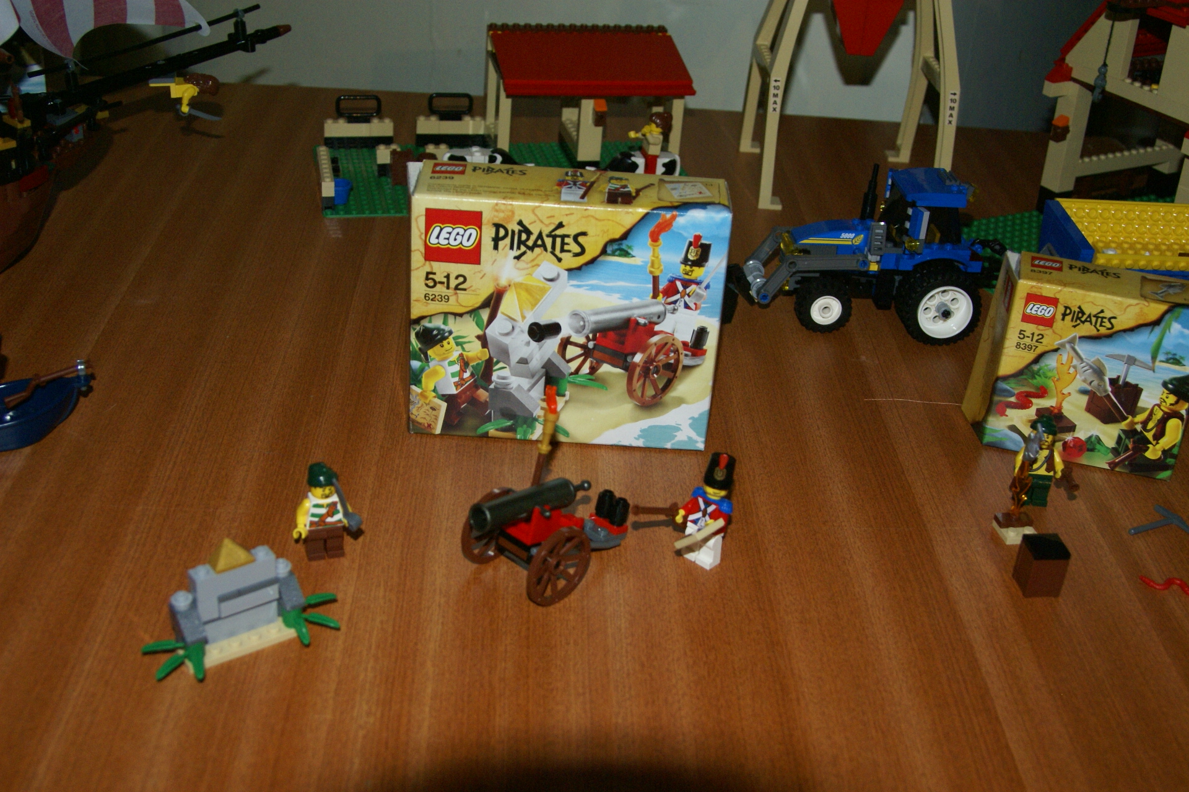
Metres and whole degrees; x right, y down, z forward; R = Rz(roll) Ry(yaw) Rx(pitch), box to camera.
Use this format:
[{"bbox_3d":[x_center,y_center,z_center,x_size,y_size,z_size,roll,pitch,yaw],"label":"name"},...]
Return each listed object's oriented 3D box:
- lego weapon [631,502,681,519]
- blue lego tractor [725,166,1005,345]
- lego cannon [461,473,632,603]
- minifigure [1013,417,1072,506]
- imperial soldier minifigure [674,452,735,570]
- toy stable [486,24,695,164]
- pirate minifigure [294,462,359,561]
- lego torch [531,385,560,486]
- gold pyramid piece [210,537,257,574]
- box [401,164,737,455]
[{"bbox_3d":[0.027,0.049,0.571,0.004,0.008,0.037,29,12,36],"label":"lego weapon"},{"bbox_3d":[0.153,-0.093,0.793,0.170,0.092,0.084,1,30,-5],"label":"blue lego tractor"},{"bbox_3d":[-0.020,0.051,0.563,0.042,0.048,0.083,27,37,34],"label":"lego cannon"},{"bbox_3d":[0.206,0.030,0.633,0.027,0.044,0.017,5,30,1],"label":"minifigure"},{"bbox_3d":[0.046,0.047,0.574,0.025,0.052,0.020,27,37,34],"label":"imperial soldier minifigure"},{"bbox_3d":[-0.004,-0.197,0.951,0.129,0.096,0.076,-2,30,-11],"label":"toy stable"},{"bbox_3d":[-0.109,0.047,0.563,0.027,0.044,0.017,-5,31,-16],"label":"pirate minifigure"},{"bbox_3d":[-0.023,0.024,0.574,0.007,0.060,0.007,27,29,34],"label":"lego torch"},{"bbox_3d":[-0.136,0.058,0.521,0.016,0.010,0.009,-18,36,-33],"label":"gold pyramid piece"},{"bbox_3d":[-0.013,-0.041,0.652,0.140,0.121,0.044,3,30,-2],"label":"box"}]

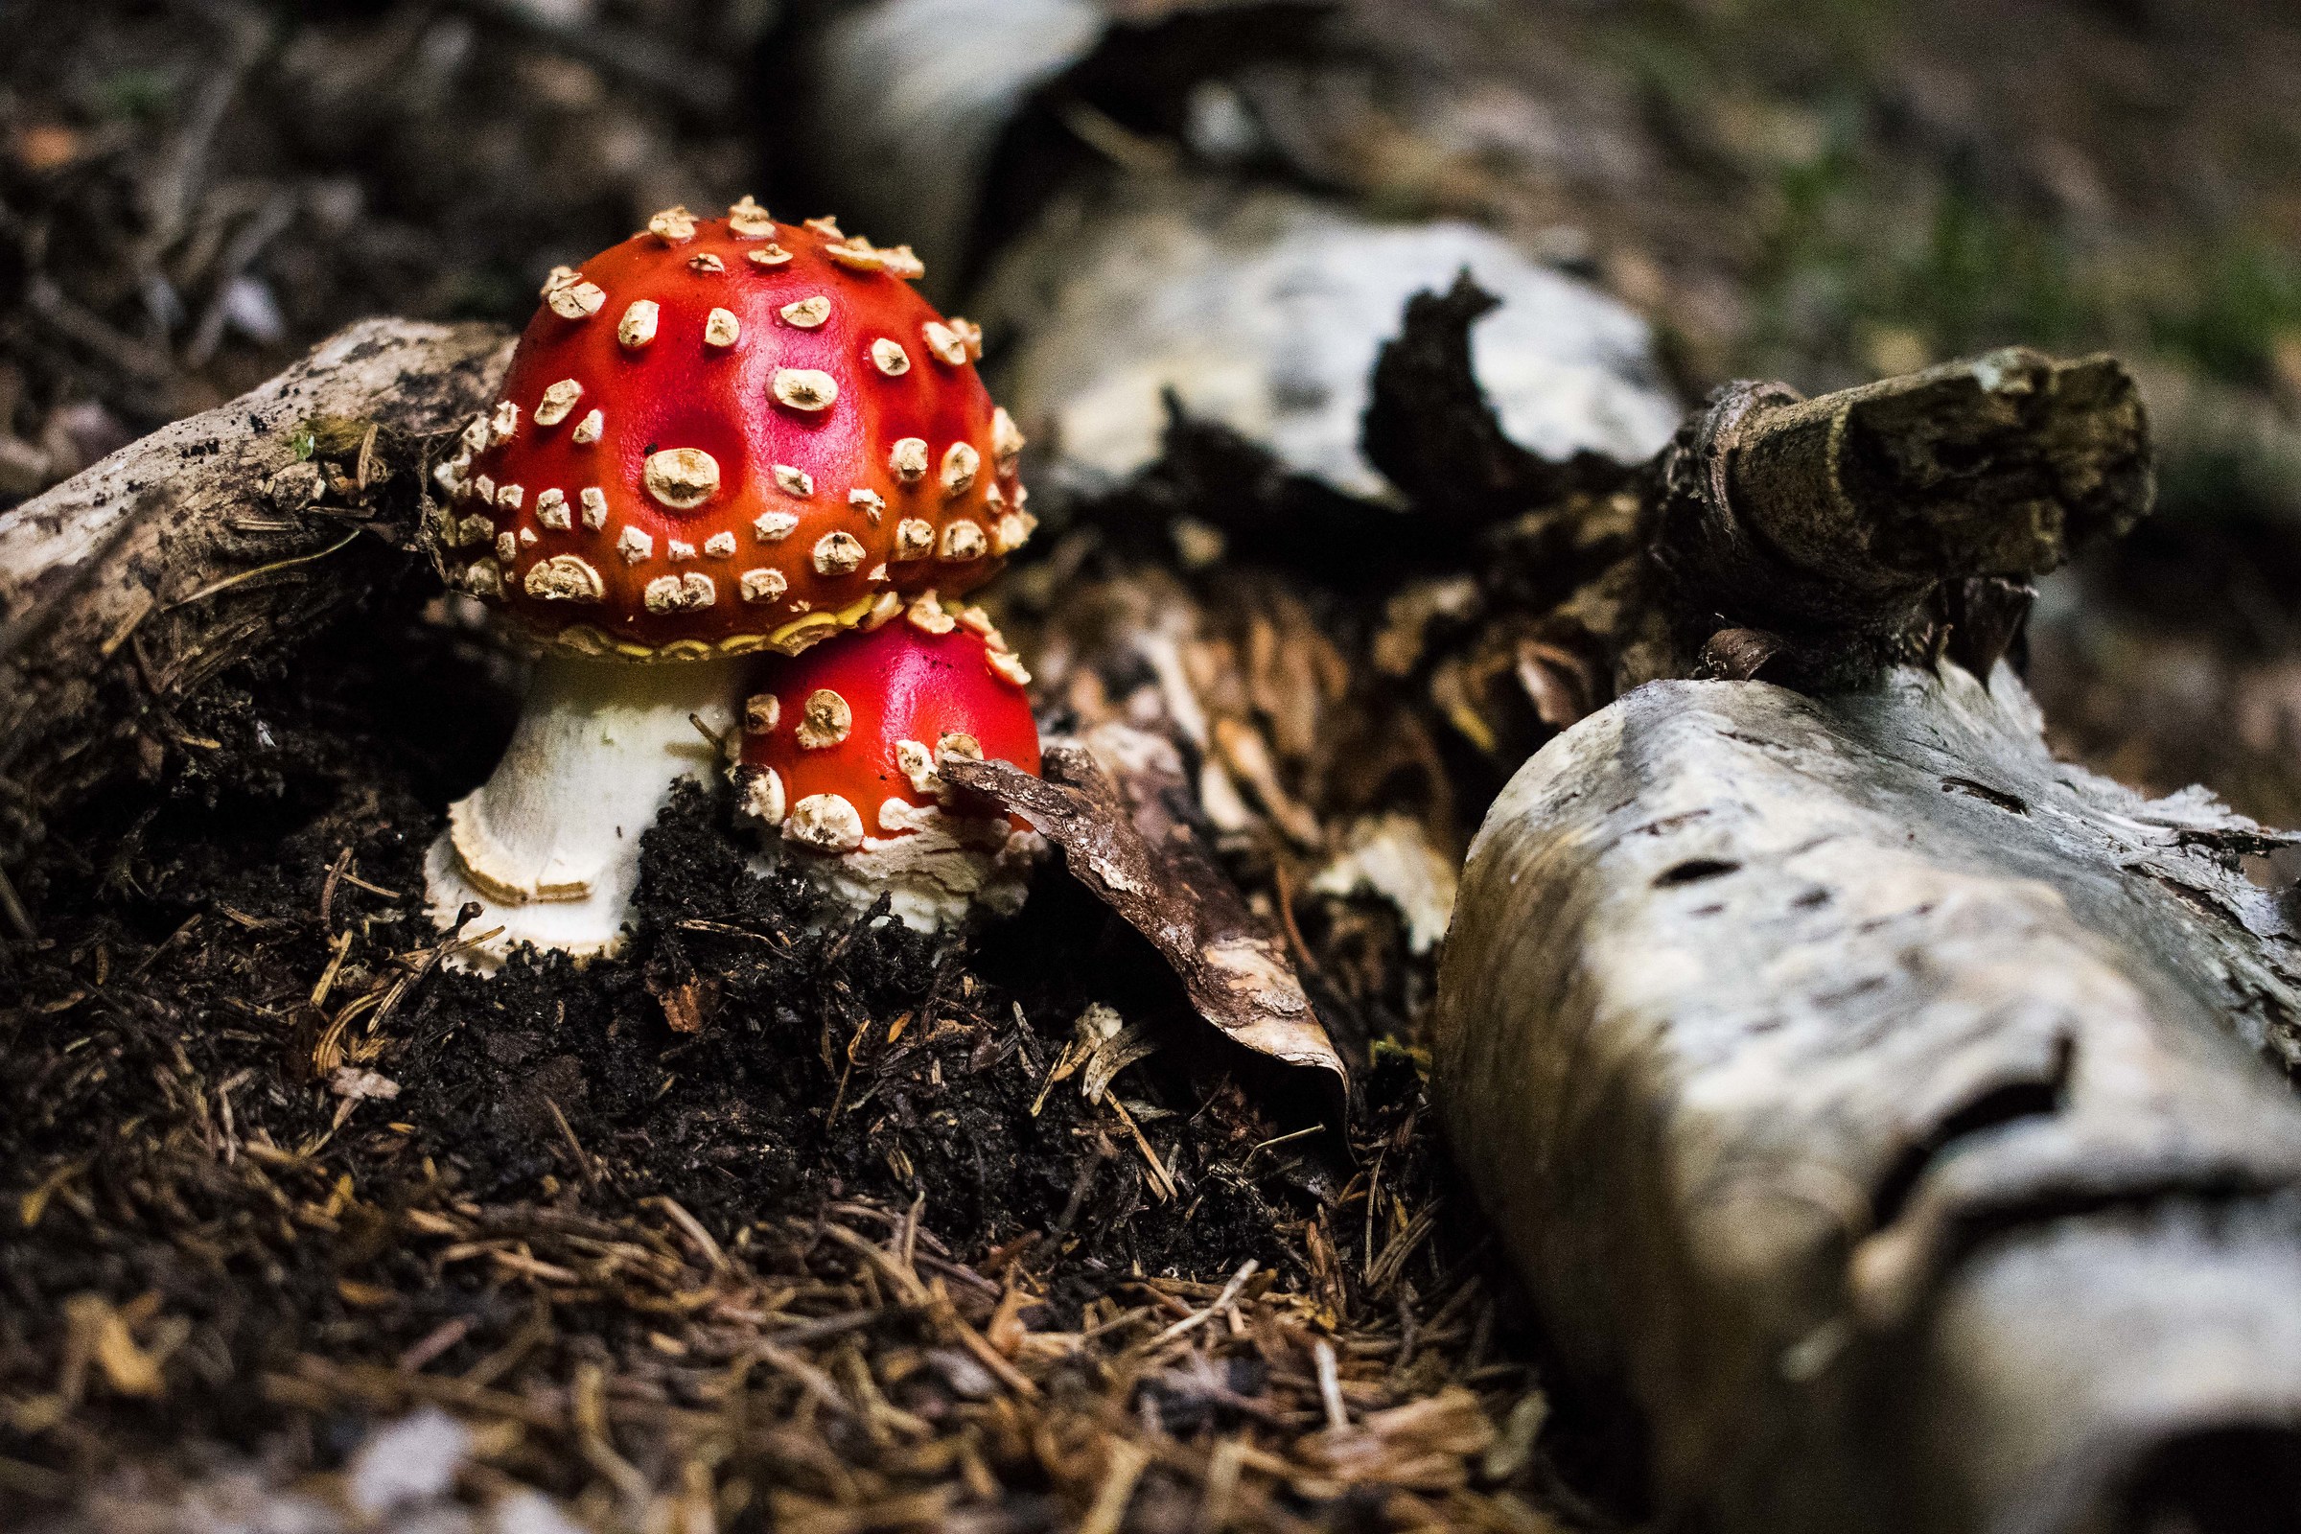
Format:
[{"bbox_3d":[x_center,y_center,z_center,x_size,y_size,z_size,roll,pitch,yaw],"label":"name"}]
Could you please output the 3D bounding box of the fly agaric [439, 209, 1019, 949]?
[{"bbox_3d":[-0.056,-0.025,0.430,0.080,0.100,0.079,0,20,0],"label":"fly agaric"}]

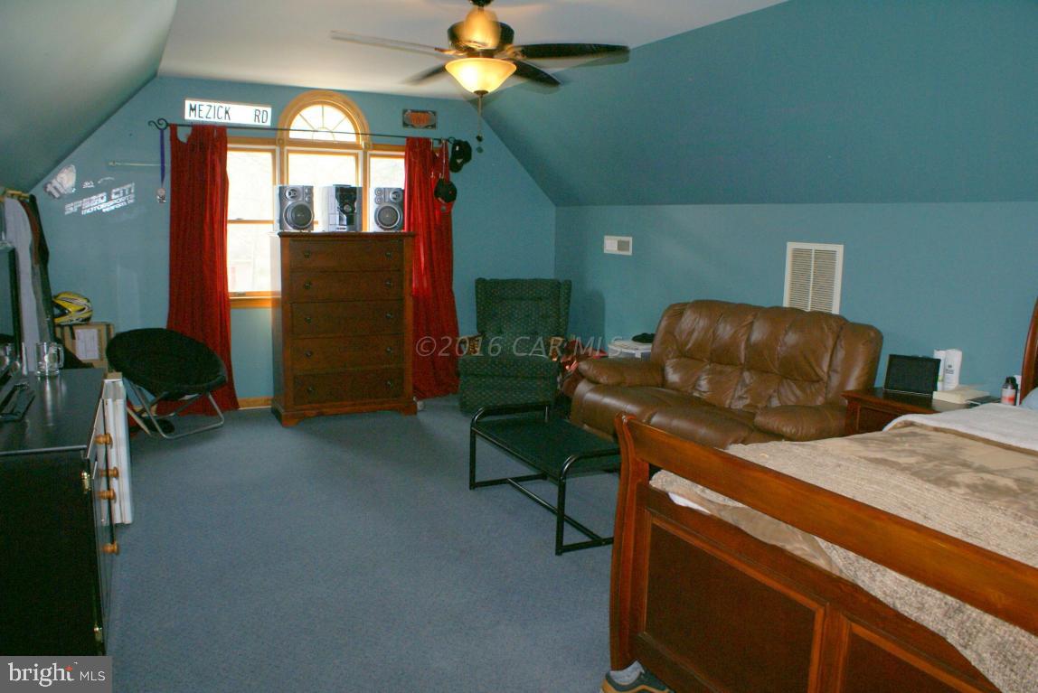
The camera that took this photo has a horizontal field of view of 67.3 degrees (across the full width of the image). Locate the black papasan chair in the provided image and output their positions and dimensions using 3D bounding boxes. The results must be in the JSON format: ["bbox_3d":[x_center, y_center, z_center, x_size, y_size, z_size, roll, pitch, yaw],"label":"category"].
[{"bbox_3d":[-2.472,0.245,5.521,0.740,0.700,0.790,7,11,31],"label":"black papasan chair"}]

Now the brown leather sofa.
[{"bbox_3d":[1.134,0.304,4.603,0.860,1.020,1.800,-4,11,-26],"label":"brown leather sofa"}]

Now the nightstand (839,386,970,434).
[{"bbox_3d":[2.045,0.592,3.921,0.439,0.647,0.647,-5,11,-29],"label":"nightstand"}]

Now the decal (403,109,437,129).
[{"bbox_3d":[-0.809,-1.868,6.412,0.295,0.148,0.015,-4,11,-26],"label":"decal"}]

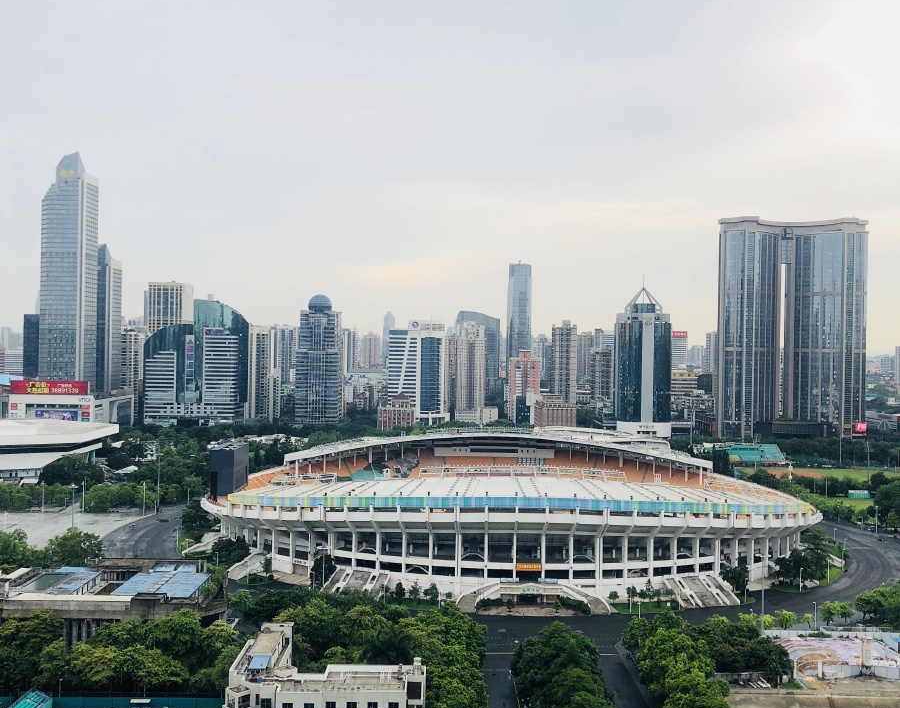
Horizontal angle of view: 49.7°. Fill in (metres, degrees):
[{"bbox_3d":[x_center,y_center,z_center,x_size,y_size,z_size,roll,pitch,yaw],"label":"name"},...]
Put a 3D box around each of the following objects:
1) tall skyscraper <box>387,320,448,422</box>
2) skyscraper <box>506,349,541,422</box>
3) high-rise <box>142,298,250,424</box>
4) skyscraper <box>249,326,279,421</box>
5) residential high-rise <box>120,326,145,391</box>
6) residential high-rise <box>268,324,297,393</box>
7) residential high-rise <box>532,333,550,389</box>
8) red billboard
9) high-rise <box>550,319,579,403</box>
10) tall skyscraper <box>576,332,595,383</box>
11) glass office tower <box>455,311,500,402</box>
[{"bbox_3d":[-29.000,24.330,866.020,53.000,107.500,32.000,1,0,-1],"label":"tall skyscraper"},{"bbox_3d":[70.050,37.320,925.030,32.000,85.000,22.000,1,0,-1],"label":"skyscraper"},{"bbox_3d":[-224.660,14.160,866.470,87.100,127.100,36.000,1,0,-1],"label":"high-rise"},{"bbox_3d":[-169.600,25.030,885.020,25.000,101.000,22.000,1,0,-1],"label":"skyscraper"},{"bbox_3d":[-292.890,25.060,898.340,19.100,103.500,22.000,1,0,-1],"label":"residential high-rise"},{"bbox_3d":[-244.420,18.610,1439.210,46.200,121.500,26.000,1,0,-1],"label":"residential high-rise"},{"bbox_3d":[122.550,26.500,1300.020,24.000,108.000,22.000,1,0,-1],"label":"residential high-rise"},{"bbox_3d":[-324.350,27.350,787.020,62.300,10.900,3.000,1,0,-1],"label":"red billboard"},{"bbox_3d":[114.540,24.550,986.390,27.100,116.900,25.000,1,0,-1],"label":"high-rise"},{"bbox_3d":[148.680,28.640,1065.020,20.000,105.000,20.000,1,0,-1],"label":"tall skyscraper"},{"bbox_3d":[43.460,6.950,1480.000,66.000,144.000,40.000,1,0,-1],"label":"glass office tower"}]

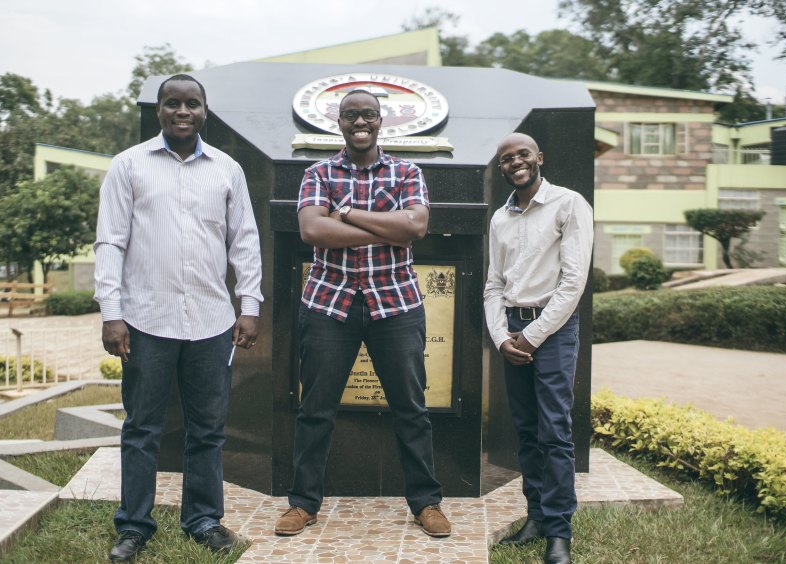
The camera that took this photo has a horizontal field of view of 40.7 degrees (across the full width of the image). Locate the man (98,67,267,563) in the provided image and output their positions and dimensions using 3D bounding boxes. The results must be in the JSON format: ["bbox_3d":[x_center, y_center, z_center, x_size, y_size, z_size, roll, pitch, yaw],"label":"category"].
[{"bbox_3d":[-0.826,0.119,4.079,0.646,1.821,0.420,0,3,-9],"label":"man"}]

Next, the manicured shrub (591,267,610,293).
[{"bbox_3d":[4.316,-0.053,22.500,0.640,0.560,0.640,1,3,0],"label":"manicured shrub"}]

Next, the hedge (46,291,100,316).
[{"bbox_3d":[-6.321,0.437,21.552,1.419,0.529,0.900,0,3,0],"label":"hedge"}]

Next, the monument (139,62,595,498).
[{"bbox_3d":[-0.130,-0.084,5.017,2.148,2.000,0.970,0,3,-1],"label":"monument"}]

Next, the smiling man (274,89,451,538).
[{"bbox_3d":[-0.120,0.109,4.115,0.683,1.707,0.400,0,3,-2],"label":"smiling man"}]

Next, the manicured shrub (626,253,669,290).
[{"bbox_3d":[5.397,-0.201,22.517,0.891,0.765,0.850,0,3,0],"label":"manicured shrub"}]

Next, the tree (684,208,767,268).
[{"bbox_3d":[8.441,-1.003,26.981,2.036,1.728,2.000,0,3,0],"label":"tree"}]

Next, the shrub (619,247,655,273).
[{"bbox_3d":[5.670,-0.369,24.511,0.924,0.901,0.900,0,3,0],"label":"shrub"}]

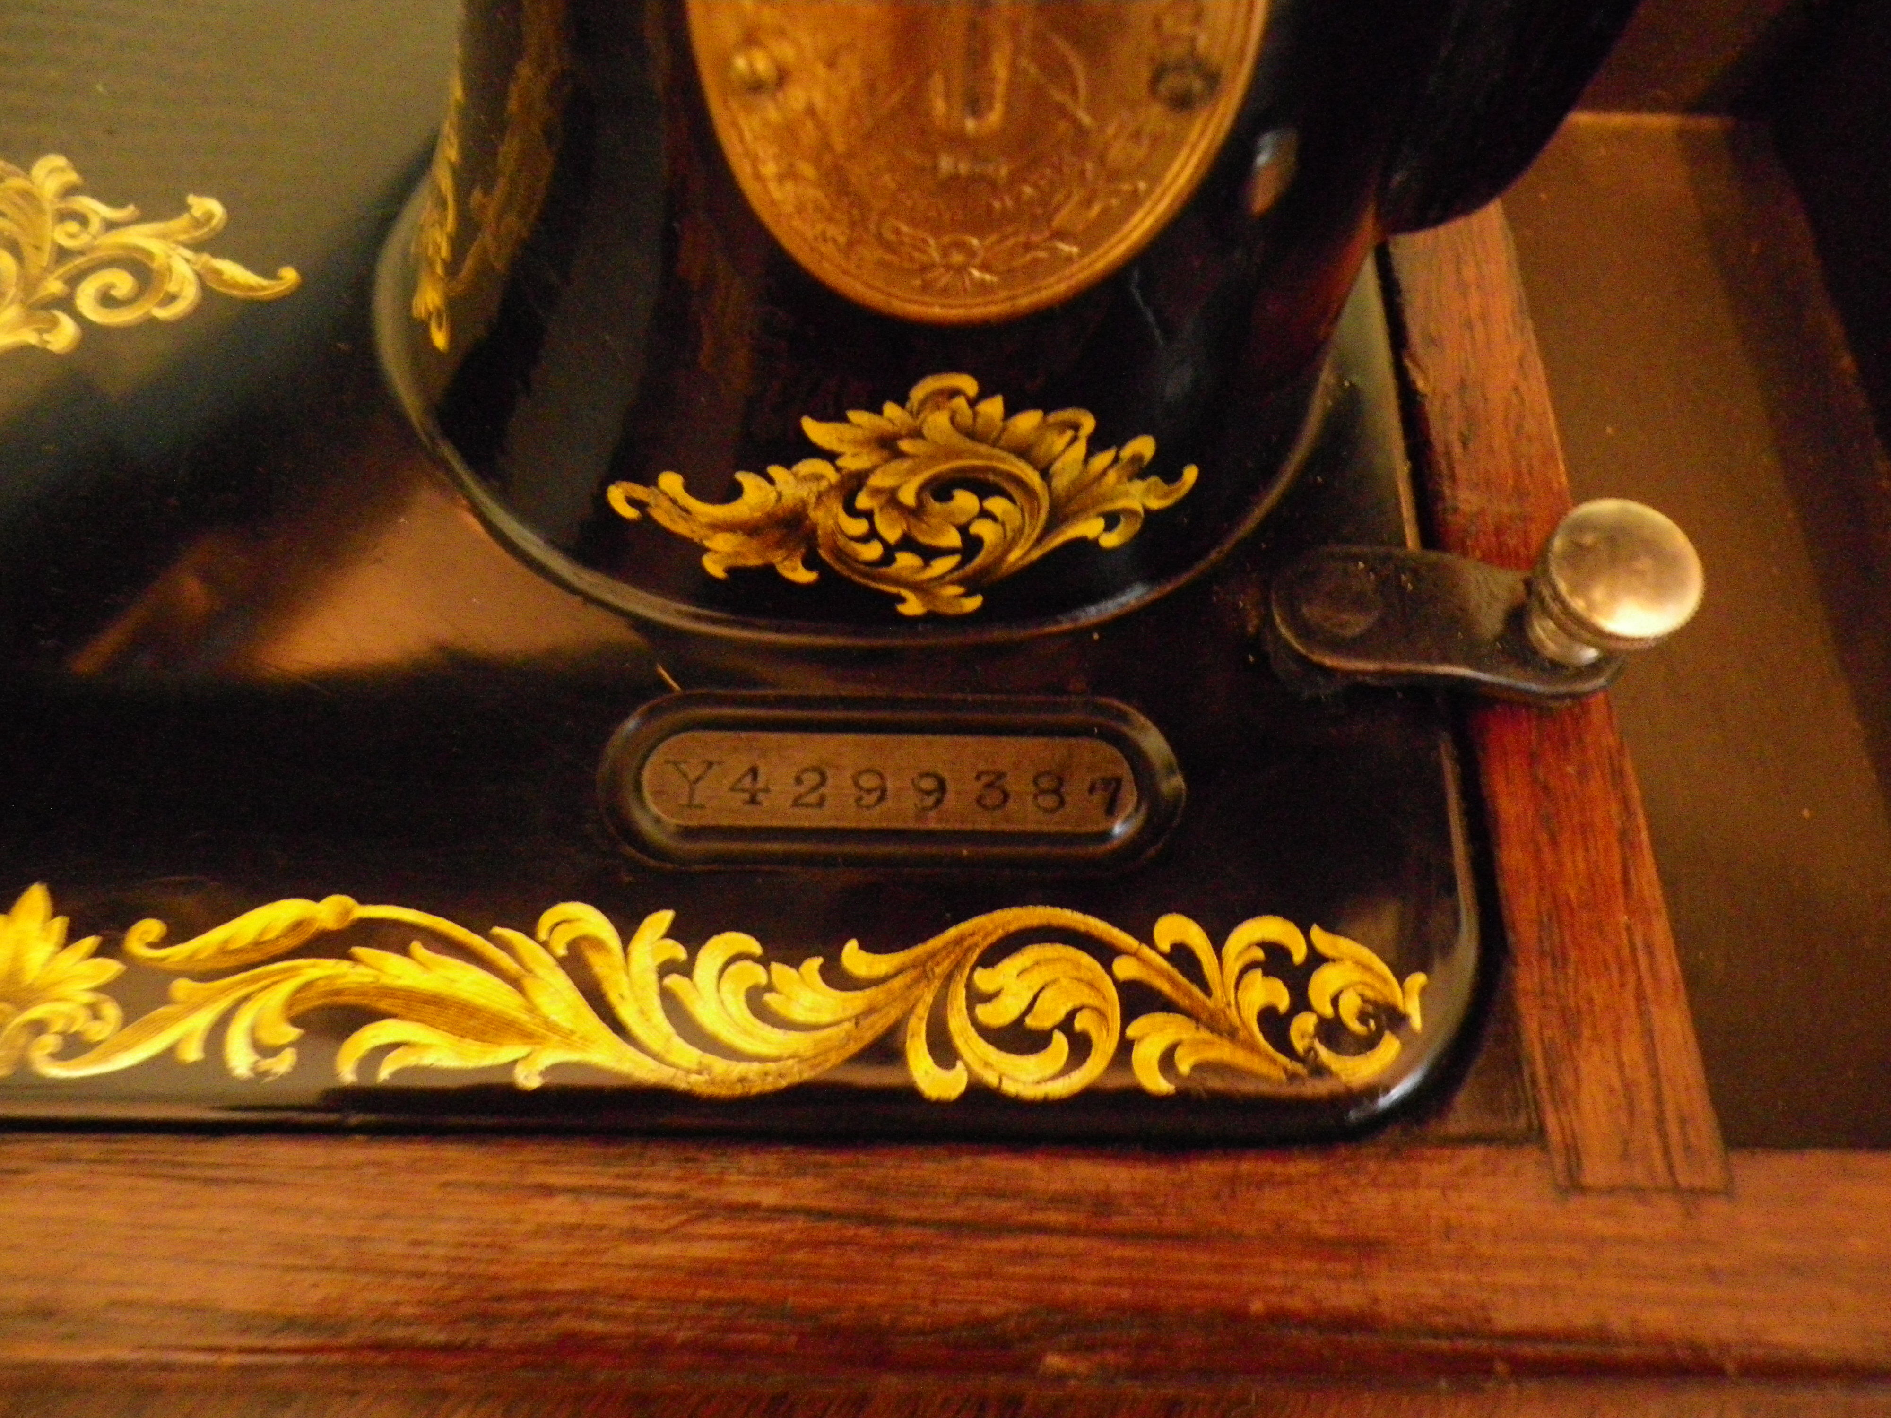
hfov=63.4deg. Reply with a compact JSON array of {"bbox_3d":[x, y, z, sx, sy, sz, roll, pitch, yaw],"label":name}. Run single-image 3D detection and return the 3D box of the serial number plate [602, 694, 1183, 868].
[{"bbox_3d":[-0.005,0.006,0.131,0.049,0.003,0.017,1,59,2],"label":"serial number plate"}]

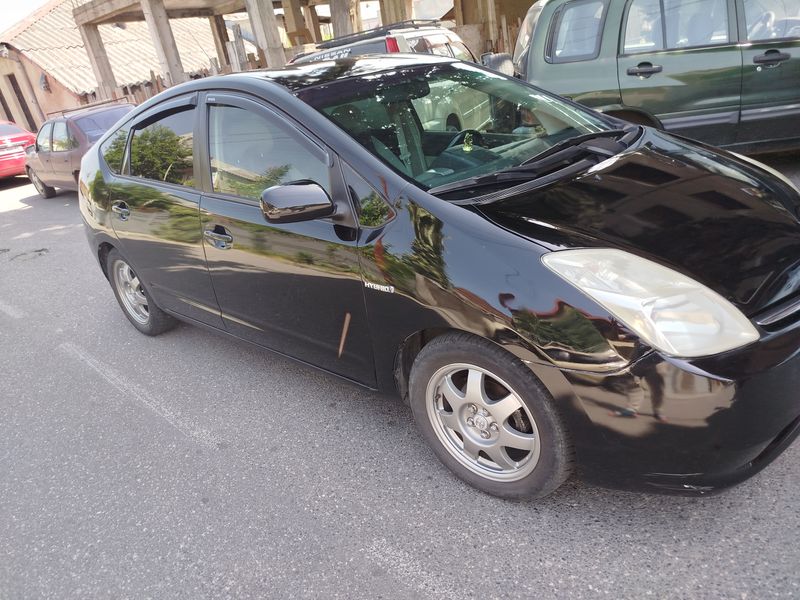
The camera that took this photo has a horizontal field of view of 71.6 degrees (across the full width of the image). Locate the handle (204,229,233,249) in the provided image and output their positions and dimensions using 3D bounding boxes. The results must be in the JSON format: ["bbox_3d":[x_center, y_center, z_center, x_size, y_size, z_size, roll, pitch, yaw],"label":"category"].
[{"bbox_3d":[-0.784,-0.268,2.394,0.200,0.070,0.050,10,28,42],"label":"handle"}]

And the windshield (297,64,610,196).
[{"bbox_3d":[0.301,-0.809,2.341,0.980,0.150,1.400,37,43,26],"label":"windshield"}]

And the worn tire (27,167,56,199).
[{"bbox_3d":[-7.258,-2.372,11.246,0.610,0.610,0.190,13,31,42],"label":"worn tire"}]

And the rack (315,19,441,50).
[{"bbox_3d":[-0.300,-3.716,7.750,1.150,0.140,1.500,2,24,26],"label":"rack"}]

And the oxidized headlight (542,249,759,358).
[{"bbox_3d":[0.638,0.005,1.413,0.480,0.280,0.280,12,29,41],"label":"oxidized headlight"}]

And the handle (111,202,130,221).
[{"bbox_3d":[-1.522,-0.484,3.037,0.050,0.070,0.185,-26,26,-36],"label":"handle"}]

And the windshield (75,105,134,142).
[{"bbox_3d":[-4.933,-2.992,9.485,1.250,0.500,0.120,-30,-8,-40],"label":"windshield"}]

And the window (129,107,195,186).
[{"bbox_3d":[-1.181,-0.762,2.731,0.050,0.370,0.700,-2,10,-44],"label":"window"}]

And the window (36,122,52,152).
[{"bbox_3d":[-6.657,-3.042,10.417,0.850,0.420,0.080,13,11,42],"label":"window"}]

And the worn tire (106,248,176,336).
[{"bbox_3d":[-1.658,-0.064,3.582,0.620,0.620,0.190,12,30,42],"label":"worn tire"}]

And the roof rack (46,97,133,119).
[{"bbox_3d":[-5.599,-3.451,9.970,1.000,0.120,1.080,13,31,42],"label":"roof rack"}]

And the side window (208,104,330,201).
[{"bbox_3d":[-0.519,-0.591,2.145,0.830,0.420,0.050,12,10,41],"label":"side window"}]

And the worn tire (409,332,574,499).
[{"bbox_3d":[0.301,0.353,1.787,0.620,0.620,0.190,11,29,40],"label":"worn tire"}]

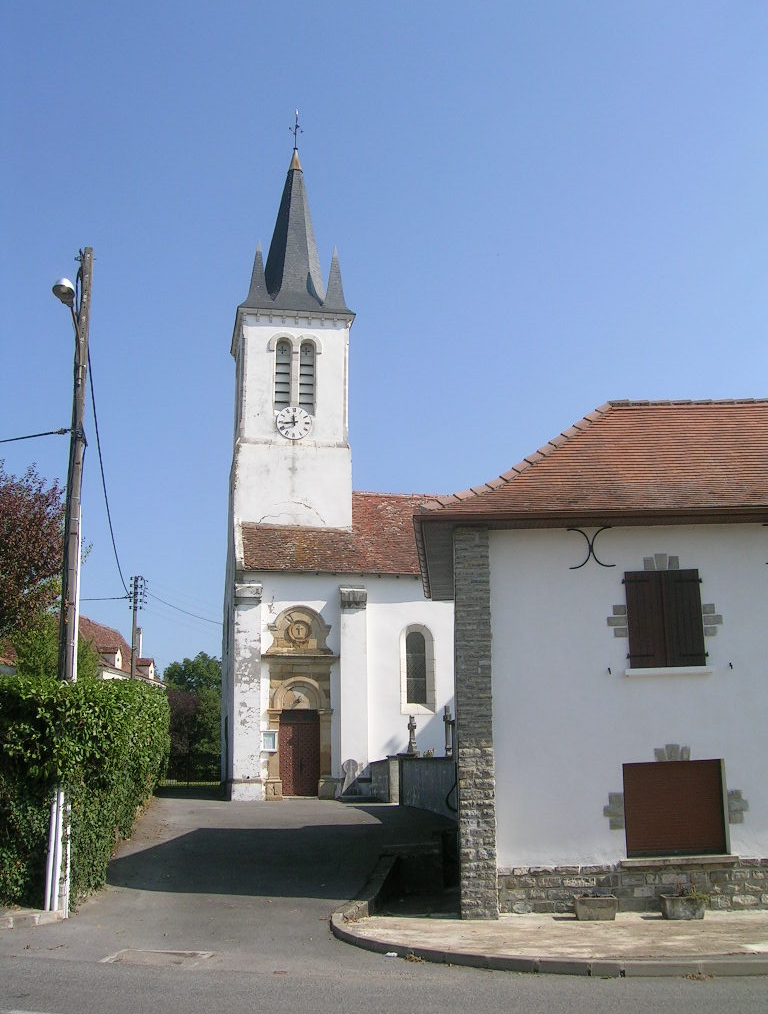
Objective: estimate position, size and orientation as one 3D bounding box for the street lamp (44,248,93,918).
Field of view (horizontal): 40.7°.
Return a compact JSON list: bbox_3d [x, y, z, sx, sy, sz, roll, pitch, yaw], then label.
[{"bbox_3d":[-4.205,0.561,13.312,0.420,8.865,1.050,-5,-14,17],"label":"street lamp"}]

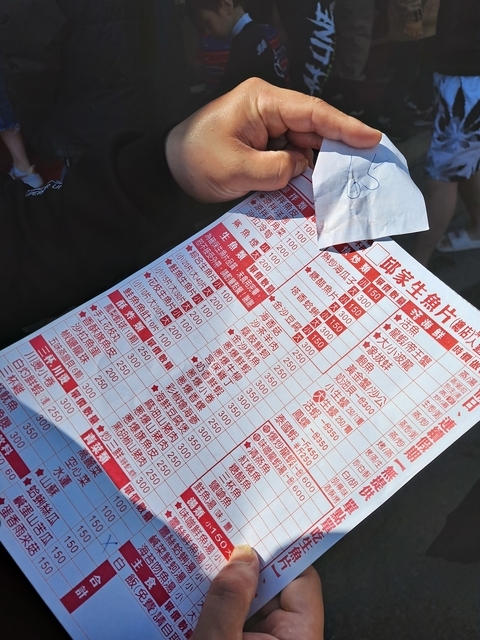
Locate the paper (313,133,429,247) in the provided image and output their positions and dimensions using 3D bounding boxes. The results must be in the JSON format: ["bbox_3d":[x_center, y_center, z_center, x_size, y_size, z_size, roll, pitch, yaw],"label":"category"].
[{"bbox_3d":[0.090,-0.090,0.305,0.077,0.080,0.020,-6,-10,2],"label":"paper"}]

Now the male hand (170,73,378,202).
[{"bbox_3d":[0.026,-0.129,0.318,0.148,0.082,0.080,0,34,0],"label":"male hand"}]

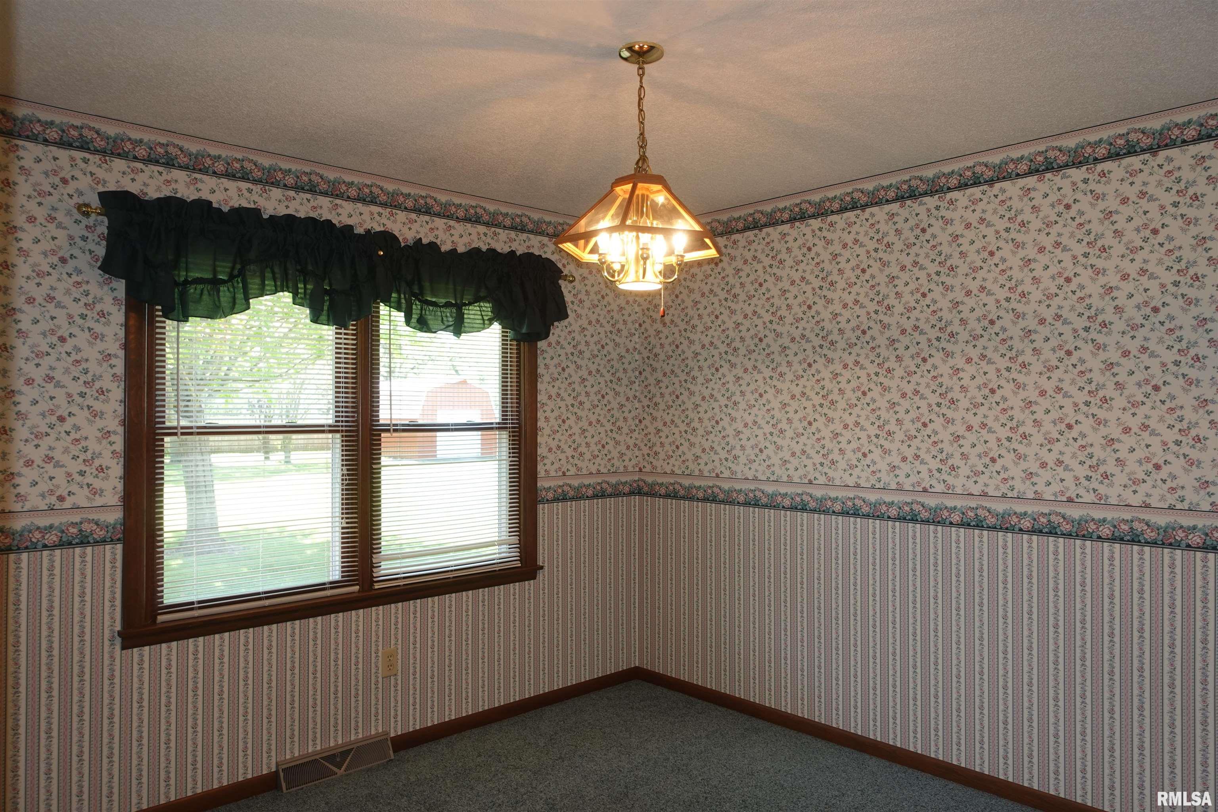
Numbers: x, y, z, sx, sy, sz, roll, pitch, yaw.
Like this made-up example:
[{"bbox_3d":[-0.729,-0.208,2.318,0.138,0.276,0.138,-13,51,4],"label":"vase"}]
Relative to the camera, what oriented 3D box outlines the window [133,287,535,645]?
[{"bbox_3d":[-1.009,0.097,3.380,1.812,1.488,0.095,1,-1,-43],"label":"window"}]

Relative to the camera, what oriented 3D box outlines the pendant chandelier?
[{"bbox_3d":[0.091,-0.619,2.261,0.440,0.735,0.474,1,-1,-43],"label":"pendant chandelier"}]

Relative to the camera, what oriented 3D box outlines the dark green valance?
[{"bbox_3d":[-0.937,-0.498,3.338,2.008,0.420,0.110,1,-1,-43],"label":"dark green valance"}]

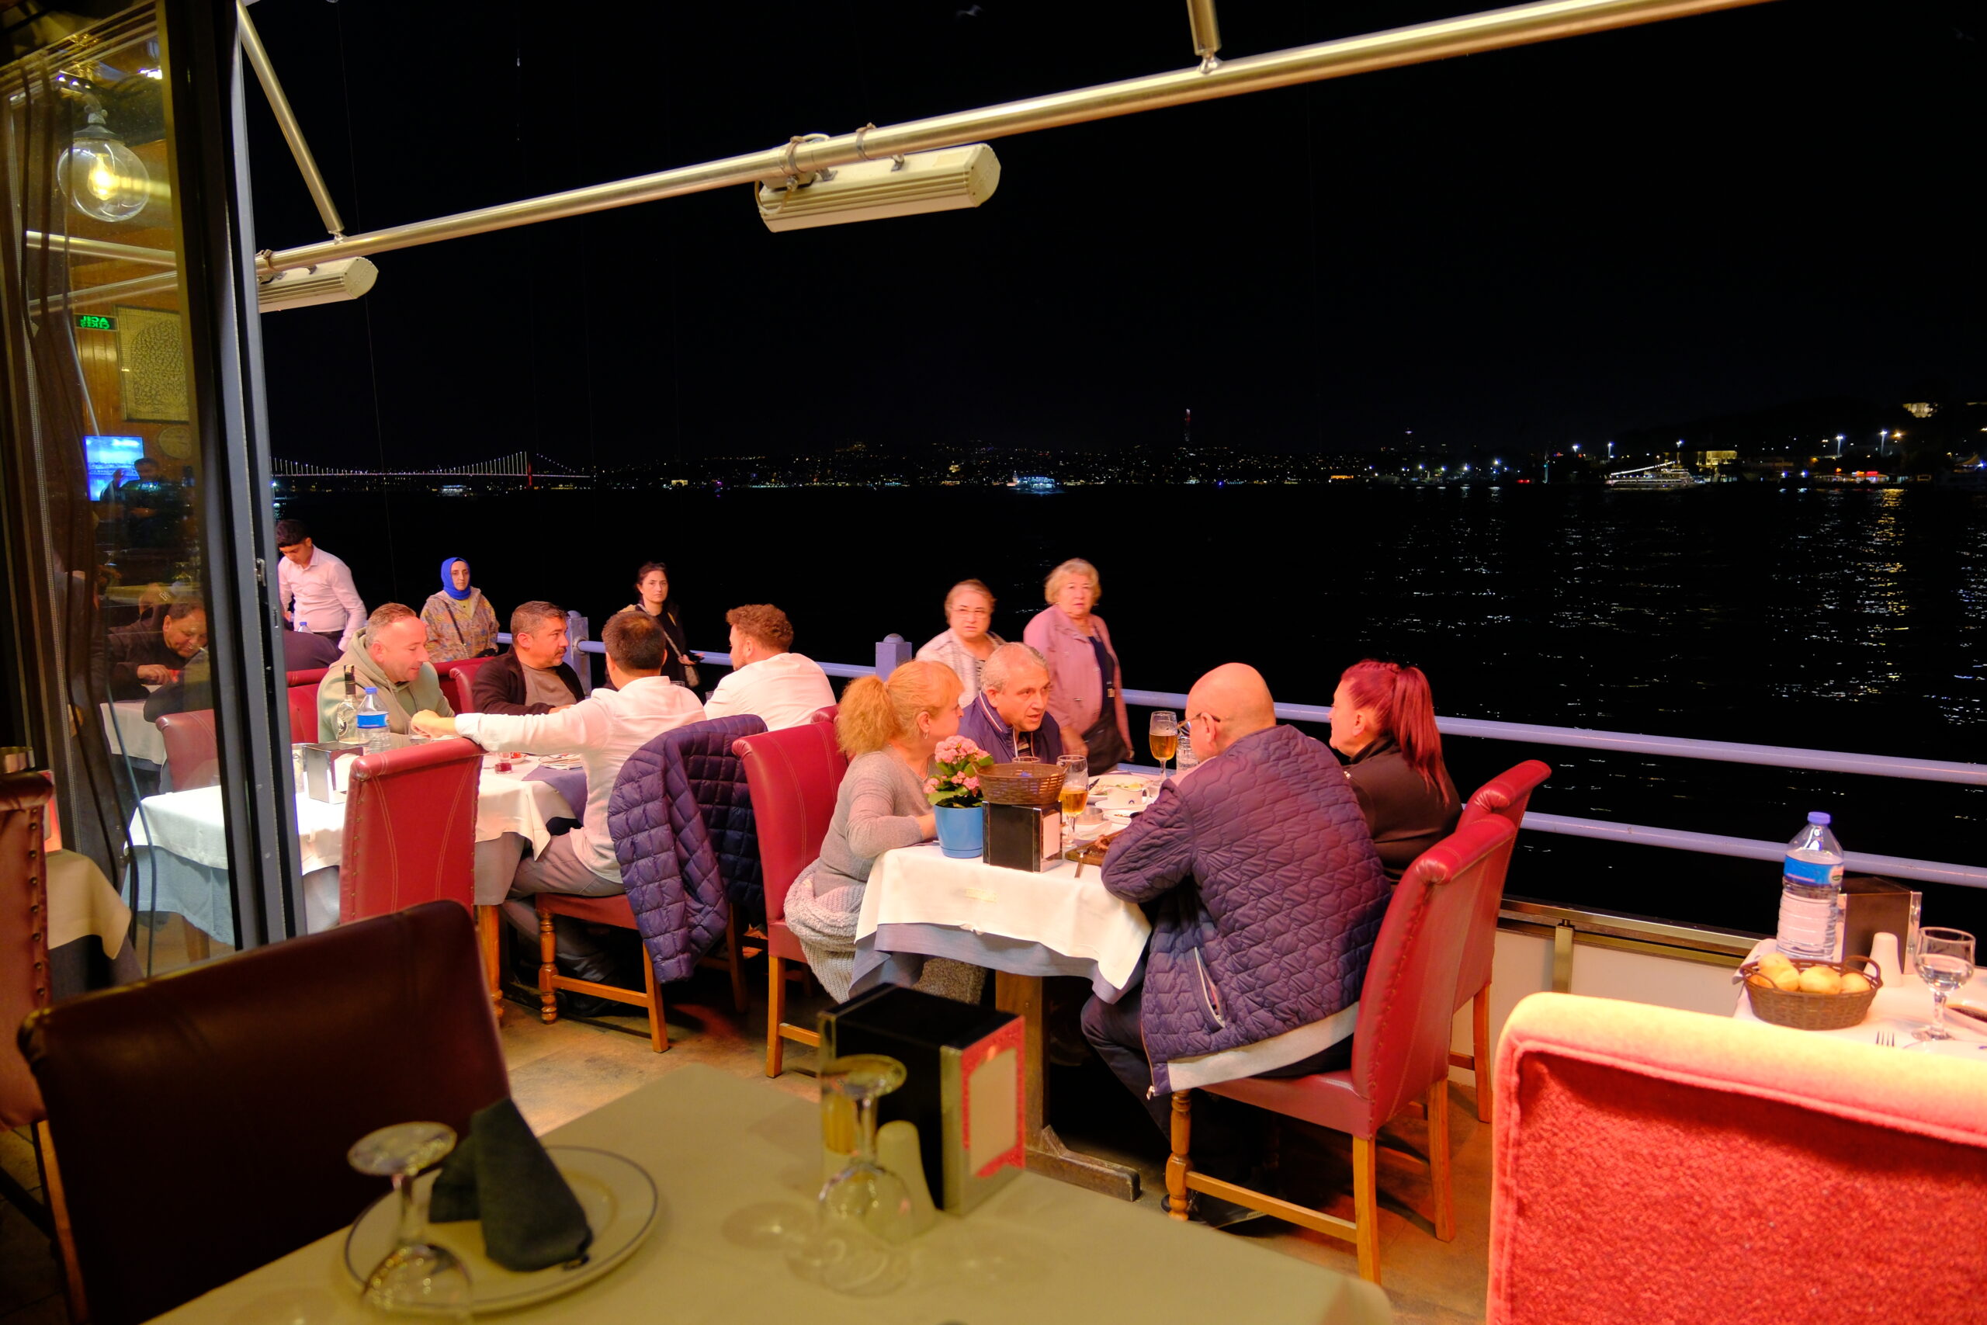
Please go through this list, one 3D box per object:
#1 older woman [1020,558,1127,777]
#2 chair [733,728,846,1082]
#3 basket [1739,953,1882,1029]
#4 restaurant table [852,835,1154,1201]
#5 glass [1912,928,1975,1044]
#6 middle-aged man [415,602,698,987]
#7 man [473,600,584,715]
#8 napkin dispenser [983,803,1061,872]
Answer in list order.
[{"bbox_3d":[0.335,0.376,5.449,0.470,1.600,0.330,-6,10,-38],"label":"older woman"},{"bbox_3d":[-0.381,0.696,3.861,0.600,0.990,0.420,4,9,28],"label":"chair"},{"bbox_3d":[1.465,0.583,2.384,0.220,0.088,0.185,4,9,30],"label":"basket"},{"bbox_3d":[0.309,0.811,3.648,0.700,0.780,1.190,4,9,30],"label":"restaurant table"},{"bbox_3d":[1.542,0.522,2.150,0.080,0.175,0.080,4,9,30],"label":"glass"},{"bbox_3d":[-1.403,0.498,4.495,0.900,1.370,0.600,5,9,35],"label":"middle-aged man"},{"bbox_3d":[-1.708,0.367,5.355,0.760,1.230,0.530,4,9,28],"label":"man"},{"bbox_3d":[0.074,0.422,3.316,0.164,0.158,0.122,4,9,29],"label":"napkin dispenser"}]

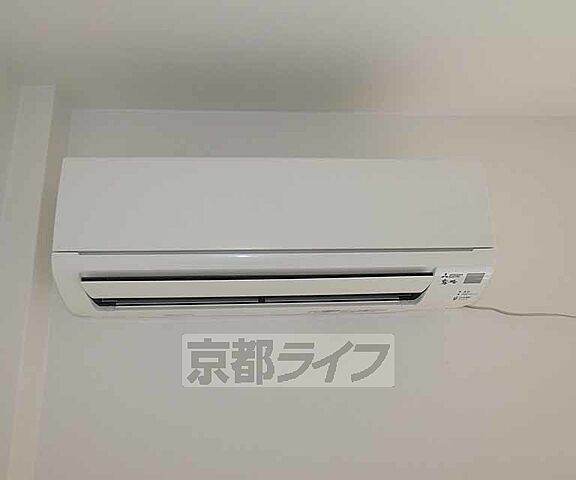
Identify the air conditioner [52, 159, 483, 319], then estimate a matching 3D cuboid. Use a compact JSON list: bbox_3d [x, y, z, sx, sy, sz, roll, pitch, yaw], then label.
[{"bbox_3d":[-0.018,0.011,0.805,0.799,0.293,0.228,0,-12,-4],"label":"air conditioner"}]

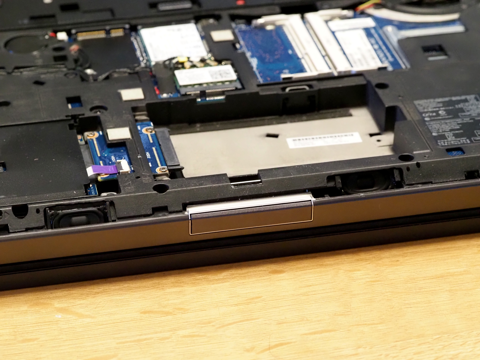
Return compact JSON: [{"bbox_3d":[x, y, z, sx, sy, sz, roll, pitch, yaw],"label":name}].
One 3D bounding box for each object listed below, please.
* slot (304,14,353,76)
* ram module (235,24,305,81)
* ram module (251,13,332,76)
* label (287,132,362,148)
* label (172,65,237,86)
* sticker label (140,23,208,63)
[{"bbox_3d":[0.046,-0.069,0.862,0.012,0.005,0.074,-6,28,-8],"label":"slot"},{"bbox_3d":[0.016,-0.067,0.865,0.025,0.003,0.070,-6,28,-8],"label":"ram module"},{"bbox_3d":[0.027,-0.067,0.859,0.025,0.005,0.074,-6,28,-8],"label":"ram module"},{"bbox_3d":[0.040,-0.018,0.785,0.035,0.001,0.010,-6,28,-8],"label":"label"},{"bbox_3d":[-0.017,-0.051,0.827,0.029,0.001,0.018,-6,28,-8],"label":"label"},{"bbox_3d":[-0.034,-0.071,0.865,0.029,0.001,0.043,-6,28,-8],"label":"sticker label"}]

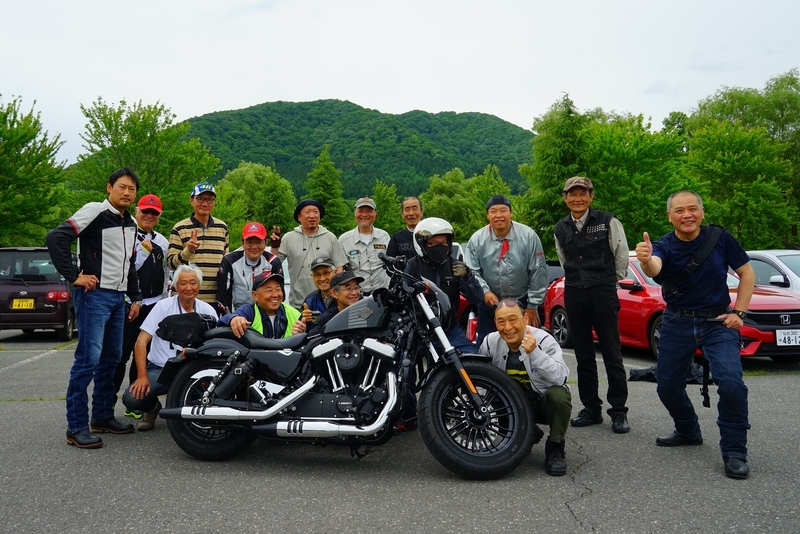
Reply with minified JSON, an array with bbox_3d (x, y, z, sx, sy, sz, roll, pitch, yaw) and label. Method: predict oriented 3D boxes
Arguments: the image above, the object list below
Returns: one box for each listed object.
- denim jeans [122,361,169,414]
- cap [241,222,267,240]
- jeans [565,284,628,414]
[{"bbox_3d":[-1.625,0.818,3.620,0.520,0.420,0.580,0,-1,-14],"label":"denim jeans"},{"bbox_3d":[-1.028,-0.252,3.780,0.178,0.140,0.260,0,9,-12],"label":"cap"},{"bbox_3d":[1.392,0.581,3.780,0.430,0.920,0.280,0,-1,24],"label":"jeans"}]

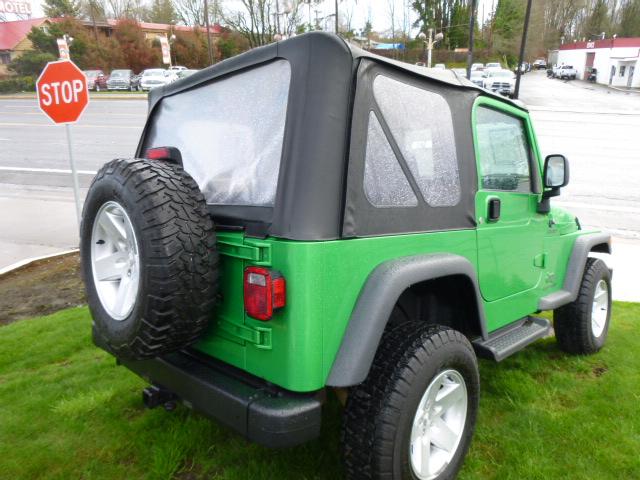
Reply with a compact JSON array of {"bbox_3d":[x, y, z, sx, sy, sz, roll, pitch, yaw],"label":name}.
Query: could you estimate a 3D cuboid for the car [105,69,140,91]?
[{"bbox_3d":[-18.373,-15.187,43.217,1.850,1.700,4.700,-4,21,-11],"label":"car"}]

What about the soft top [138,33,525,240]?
[{"bbox_3d":[0.041,-0.434,2.500,1.520,0.700,1.800,3,7,44],"label":"soft top"}]

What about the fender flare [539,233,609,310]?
[{"bbox_3d":[1.792,0.156,3.234,0.150,0.435,1.490,3,7,44],"label":"fender flare"}]

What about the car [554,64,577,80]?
[{"bbox_3d":[31.267,-21.408,59.000,1.900,1.800,5.000,7,22,20],"label":"car"}]

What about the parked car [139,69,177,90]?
[{"bbox_3d":[-14.943,-15.016,42.830,1.850,1.650,4.800,-3,21,-7],"label":"parked car"}]

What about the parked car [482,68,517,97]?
[{"bbox_3d":[13.269,-11.787,34.500,2.030,1.920,5.800,5,21,16],"label":"parked car"}]

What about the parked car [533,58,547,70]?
[{"bbox_3d":[35.099,-28.065,74.000,1.820,1.680,4.600,7,22,20],"label":"parked car"}]

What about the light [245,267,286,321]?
[{"bbox_3d":[-0.176,0.164,1.488,0.142,0.160,0.081,6,7,44],"label":"light"}]

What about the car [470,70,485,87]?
[{"bbox_3d":[12.701,-13.275,39.170,1.850,1.650,4.800,5,21,12],"label":"car"}]

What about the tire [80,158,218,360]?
[{"bbox_3d":[-0.682,0.072,1.791,0.771,0.771,0.244,6,7,44],"label":"tire"}]

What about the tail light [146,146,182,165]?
[{"bbox_3d":[-0.614,-0.324,1.816,0.203,0.086,0.081,6,7,44],"label":"tail light"}]

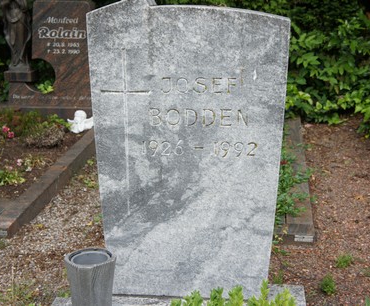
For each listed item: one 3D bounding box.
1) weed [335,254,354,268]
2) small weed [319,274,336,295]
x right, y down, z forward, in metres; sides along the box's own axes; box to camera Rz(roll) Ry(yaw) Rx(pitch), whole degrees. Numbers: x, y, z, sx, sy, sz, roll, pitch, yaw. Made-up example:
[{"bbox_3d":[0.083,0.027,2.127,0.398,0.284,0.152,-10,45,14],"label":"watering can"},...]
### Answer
[{"bbox_3d":[0.636,0.431,2.742,0.072,0.045,0.064,0,18,0],"label":"weed"},{"bbox_3d":[0.528,0.485,2.543,0.060,0.065,0.060,0,18,0],"label":"small weed"}]

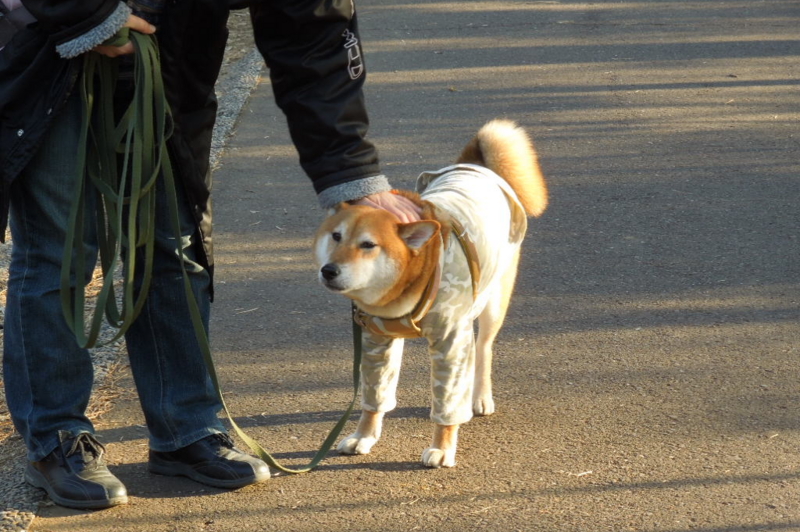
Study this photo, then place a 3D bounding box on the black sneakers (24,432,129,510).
[{"bbox_3d":[-0.604,0.373,6.483,0.100,0.115,0.272,-8,12,-41],"label":"black sneakers"}]

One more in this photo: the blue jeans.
[{"bbox_3d":[-0.541,-0.058,6.552,0.430,0.880,0.290,-8,12,-40],"label":"blue jeans"}]

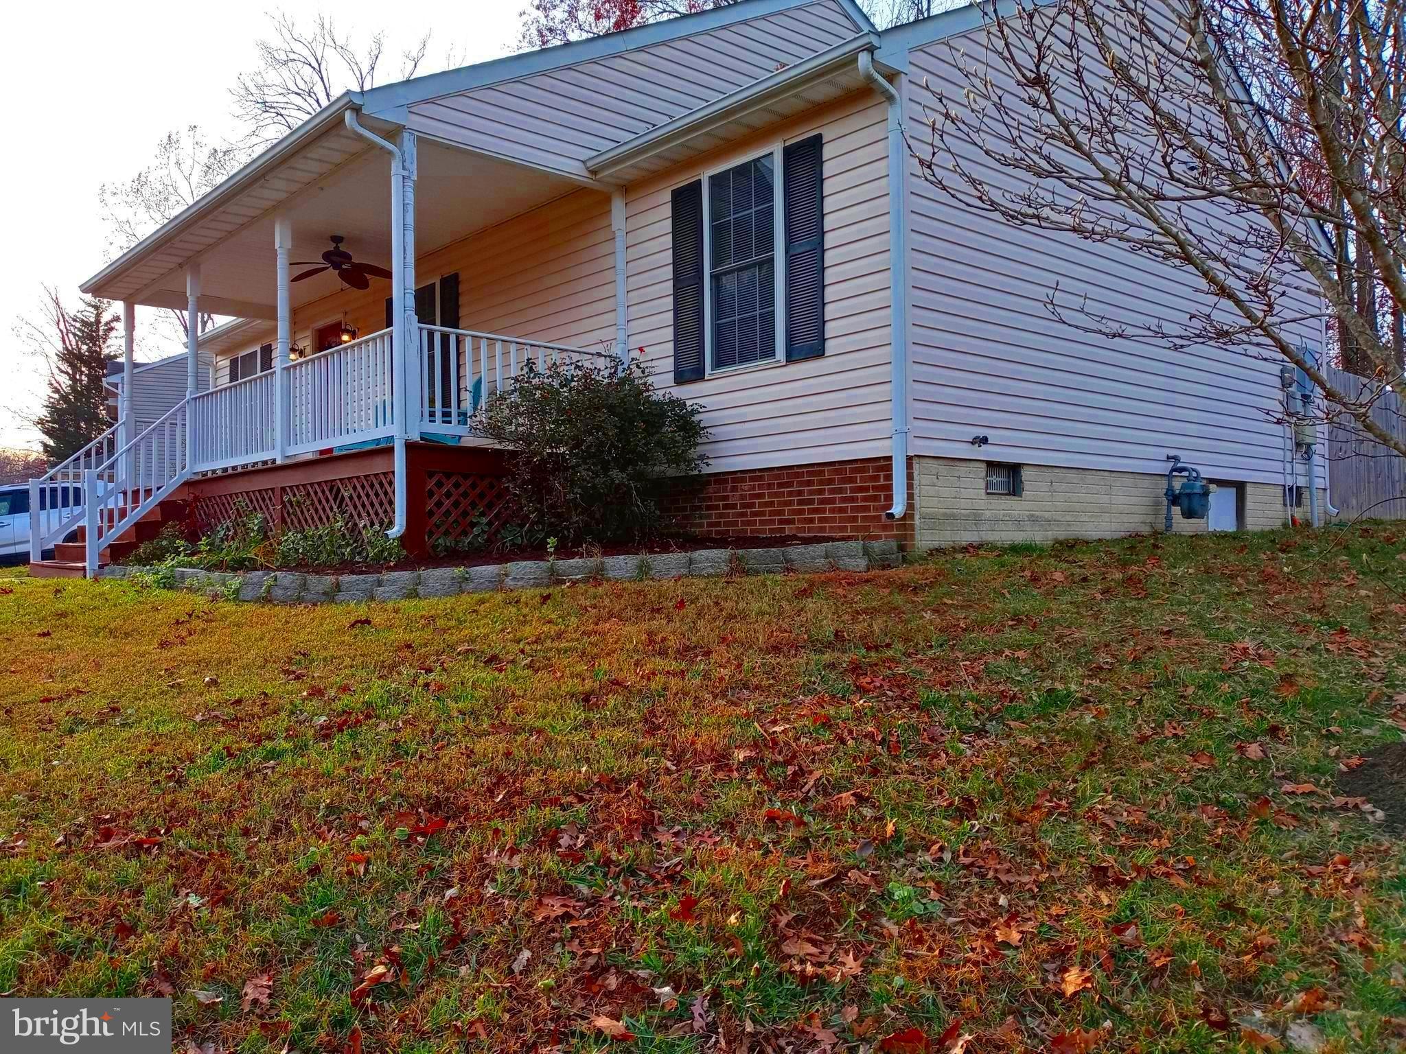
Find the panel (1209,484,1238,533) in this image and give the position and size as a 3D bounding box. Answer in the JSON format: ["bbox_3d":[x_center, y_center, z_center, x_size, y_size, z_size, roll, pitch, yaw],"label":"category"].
[{"bbox_3d":[4.972,-0.171,10.943,0.767,0.443,0.045,1,-2,-42],"label":"panel"}]

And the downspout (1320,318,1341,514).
[{"bbox_3d":[7.032,-1.438,12.776,0.369,2.639,0.080,1,-2,-42],"label":"downspout"}]

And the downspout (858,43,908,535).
[{"bbox_3d":[1.189,-1.570,7.433,0.388,3.058,0.085,1,-2,-42],"label":"downspout"}]

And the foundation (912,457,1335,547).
[{"bbox_3d":[4.100,-0.131,10.162,7.411,0.618,0.199,1,-2,-42],"label":"foundation"}]

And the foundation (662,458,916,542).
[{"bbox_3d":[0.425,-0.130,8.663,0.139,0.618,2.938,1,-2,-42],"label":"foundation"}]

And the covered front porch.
[{"bbox_3d":[-4.196,-1.259,11.345,3.088,3.416,7.211,1,-2,-42],"label":"covered front porch"}]

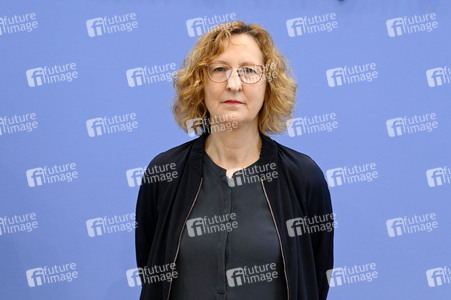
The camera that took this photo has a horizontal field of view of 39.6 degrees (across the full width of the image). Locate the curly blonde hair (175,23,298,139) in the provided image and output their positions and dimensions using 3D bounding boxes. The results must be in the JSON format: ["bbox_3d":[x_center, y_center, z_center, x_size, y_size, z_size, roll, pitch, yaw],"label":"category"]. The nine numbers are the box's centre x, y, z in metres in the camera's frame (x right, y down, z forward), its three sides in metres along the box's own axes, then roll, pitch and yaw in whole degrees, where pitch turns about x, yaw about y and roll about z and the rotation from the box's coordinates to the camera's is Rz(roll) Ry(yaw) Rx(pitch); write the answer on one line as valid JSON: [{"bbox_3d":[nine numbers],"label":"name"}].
[{"bbox_3d":[0.020,-0.161,1.410,0.270,0.257,0.235,1,0,4],"label":"curly blonde hair"}]

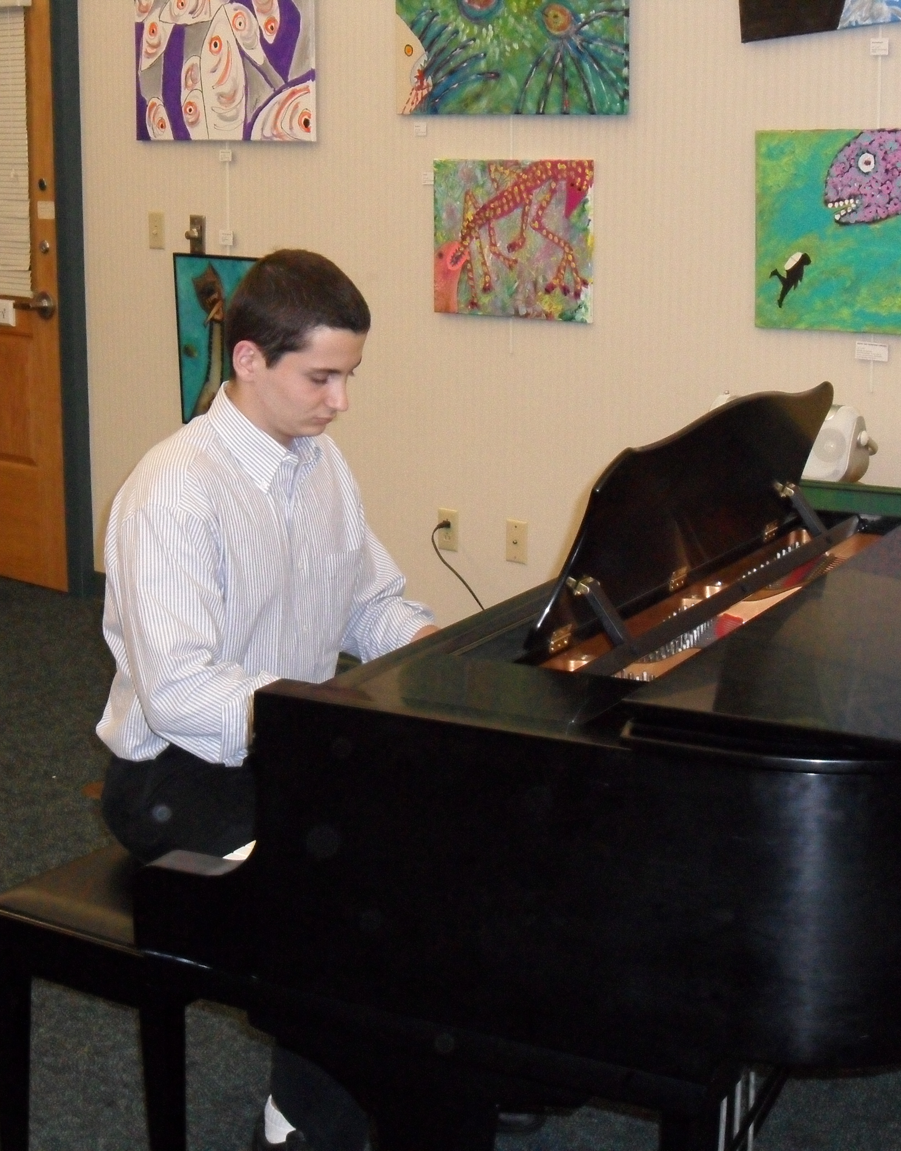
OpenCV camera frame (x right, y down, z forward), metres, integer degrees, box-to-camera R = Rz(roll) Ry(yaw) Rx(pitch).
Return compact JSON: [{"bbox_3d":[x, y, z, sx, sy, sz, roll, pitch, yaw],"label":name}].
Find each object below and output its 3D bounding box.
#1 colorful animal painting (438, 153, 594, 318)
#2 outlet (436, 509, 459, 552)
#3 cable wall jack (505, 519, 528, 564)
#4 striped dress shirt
[{"bbox_3d":[0.158,-0.867,5.262,0.513,0.406,0.030,11,16,41],"label":"colorful animal painting"},{"bbox_3d":[-0.005,-0.124,5.585,0.071,0.115,0.010,11,16,41],"label":"outlet"},{"bbox_3d":[0.177,-0.090,5.425,0.070,0.115,0.010,11,16,41],"label":"cable wall jack"},{"bbox_3d":[-0.235,0.008,2.800,0.430,0.570,0.570,7,14,29],"label":"striped dress shirt"}]

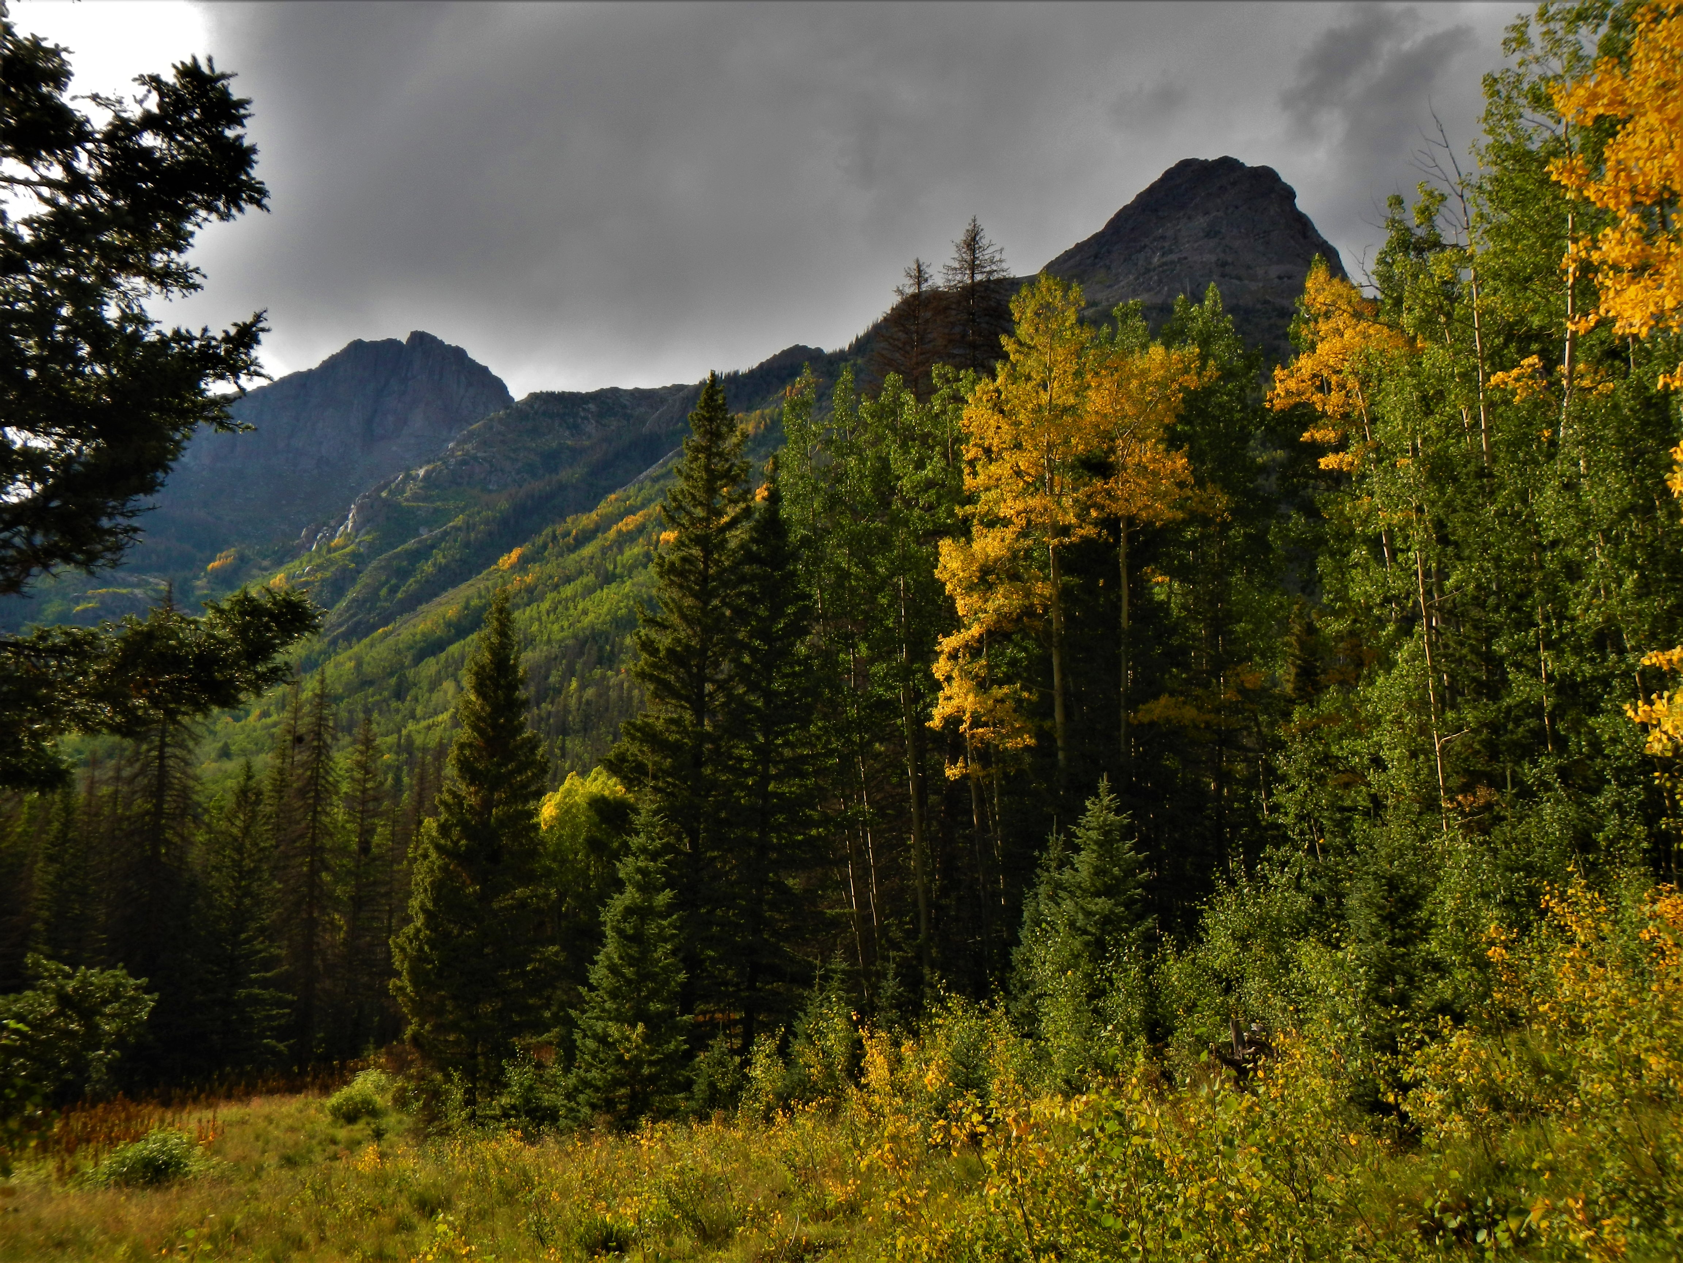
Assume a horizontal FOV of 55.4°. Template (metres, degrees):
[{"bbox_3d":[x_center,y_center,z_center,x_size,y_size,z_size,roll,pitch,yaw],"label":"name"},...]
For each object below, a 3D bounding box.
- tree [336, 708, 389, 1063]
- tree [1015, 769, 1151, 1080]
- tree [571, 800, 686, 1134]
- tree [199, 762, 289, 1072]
[{"bbox_3d":[-12.713,6.646,42.695,1.900,9.120,1.900,4,-12,-16],"label":"tree"},{"bbox_3d":[2.749,3.436,18.486,1.650,3.500,1.650,-1,-12,8],"label":"tree"},{"bbox_3d":[-2.562,4.006,19.427,1.500,3.850,1.500,2,-12,-7],"label":"tree"},{"bbox_3d":[-13.047,6.209,35.156,2.300,6.740,2.300,5,-12,-20],"label":"tree"}]

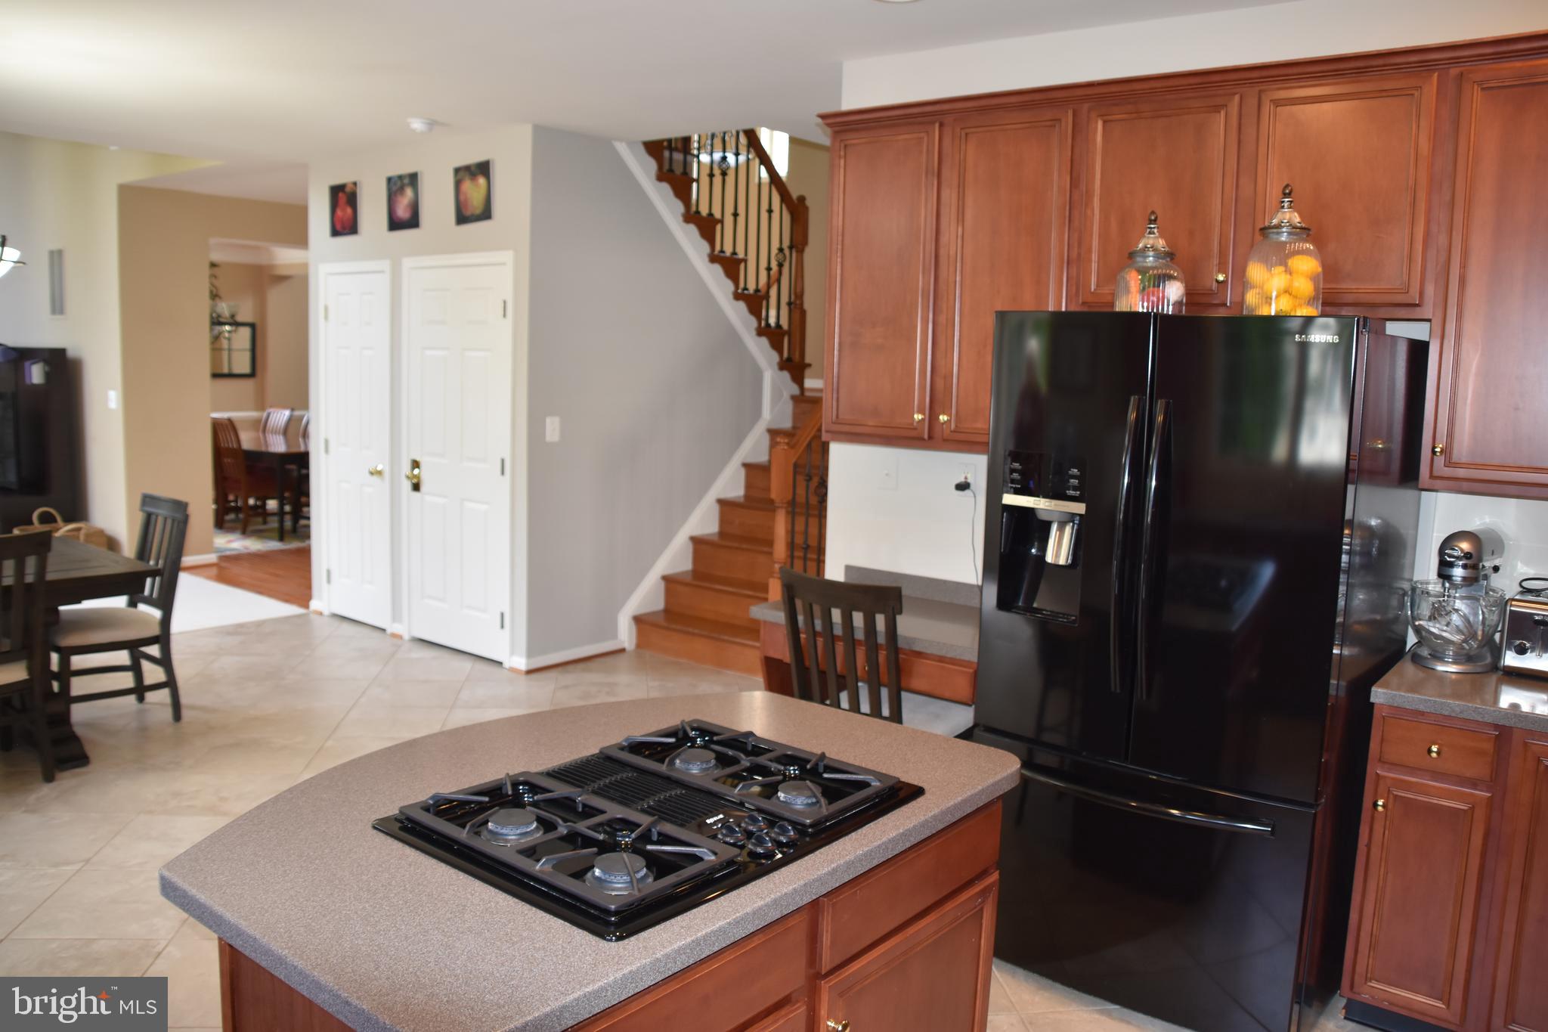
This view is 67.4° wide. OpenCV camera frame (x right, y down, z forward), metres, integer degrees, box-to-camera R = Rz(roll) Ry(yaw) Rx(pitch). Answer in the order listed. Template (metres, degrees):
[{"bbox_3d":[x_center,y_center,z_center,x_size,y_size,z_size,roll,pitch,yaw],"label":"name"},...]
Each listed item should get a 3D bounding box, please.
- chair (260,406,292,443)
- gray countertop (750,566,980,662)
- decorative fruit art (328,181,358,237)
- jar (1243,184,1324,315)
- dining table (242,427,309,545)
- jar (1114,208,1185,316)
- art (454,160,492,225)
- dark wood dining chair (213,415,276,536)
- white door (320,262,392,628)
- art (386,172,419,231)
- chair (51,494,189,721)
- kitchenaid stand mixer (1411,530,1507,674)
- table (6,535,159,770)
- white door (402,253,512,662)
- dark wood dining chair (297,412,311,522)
[{"bbox_3d":[-5.127,-0.581,11.586,0.480,1.030,0.560,8,9,38],"label":"chair"},{"bbox_3d":[0.513,0.329,3.994,1.030,0.125,0.610,8,9,38],"label":"gray countertop"},{"bbox_3d":[-2.449,-1.747,6.641,0.280,0.288,0.026,8,9,38],"label":"decorative fruit art"},{"bbox_3d":[1.262,-0.634,2.876,0.197,0.370,0.197,8,9,38],"label":"jar"},{"bbox_3d":[-4.748,-0.318,10.726,2.400,0.760,1.080,8,9,38],"label":"dining table"},{"bbox_3d":[1.013,-0.663,3.114,0.180,0.302,0.180,2,7,0],"label":"jar"},{"bbox_3d":[-1.530,-1.642,5.912,0.300,0.295,0.030,8,9,38],"label":"art"},{"bbox_3d":[-4.703,-0.369,10.425,0.480,1.010,0.560,8,9,38],"label":"dark wood dining chair"},{"bbox_3d":[-2.438,-0.400,6.806,0.685,2.100,0.070,8,9,38],"label":"white door"},{"bbox_3d":[-1.995,-1.693,6.288,0.287,0.288,0.026,8,9,38],"label":"art"},{"bbox_3d":[-2.866,0.429,4.958,0.465,0.955,0.550,8,9,38],"label":"chair"},{"bbox_3d":[1.909,0.221,3.201,0.360,0.360,0.250,-5,10,-44],"label":"kitchenaid stand mixer"},{"bbox_3d":[-3.389,0.596,4.157,1.100,0.755,1.850,8,9,38],"label":"table"},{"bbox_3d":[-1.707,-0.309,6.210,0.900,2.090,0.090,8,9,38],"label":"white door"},{"bbox_3d":[-4.715,-0.488,11.340,0.480,1.010,0.560,8,9,38],"label":"dark wood dining chair"}]

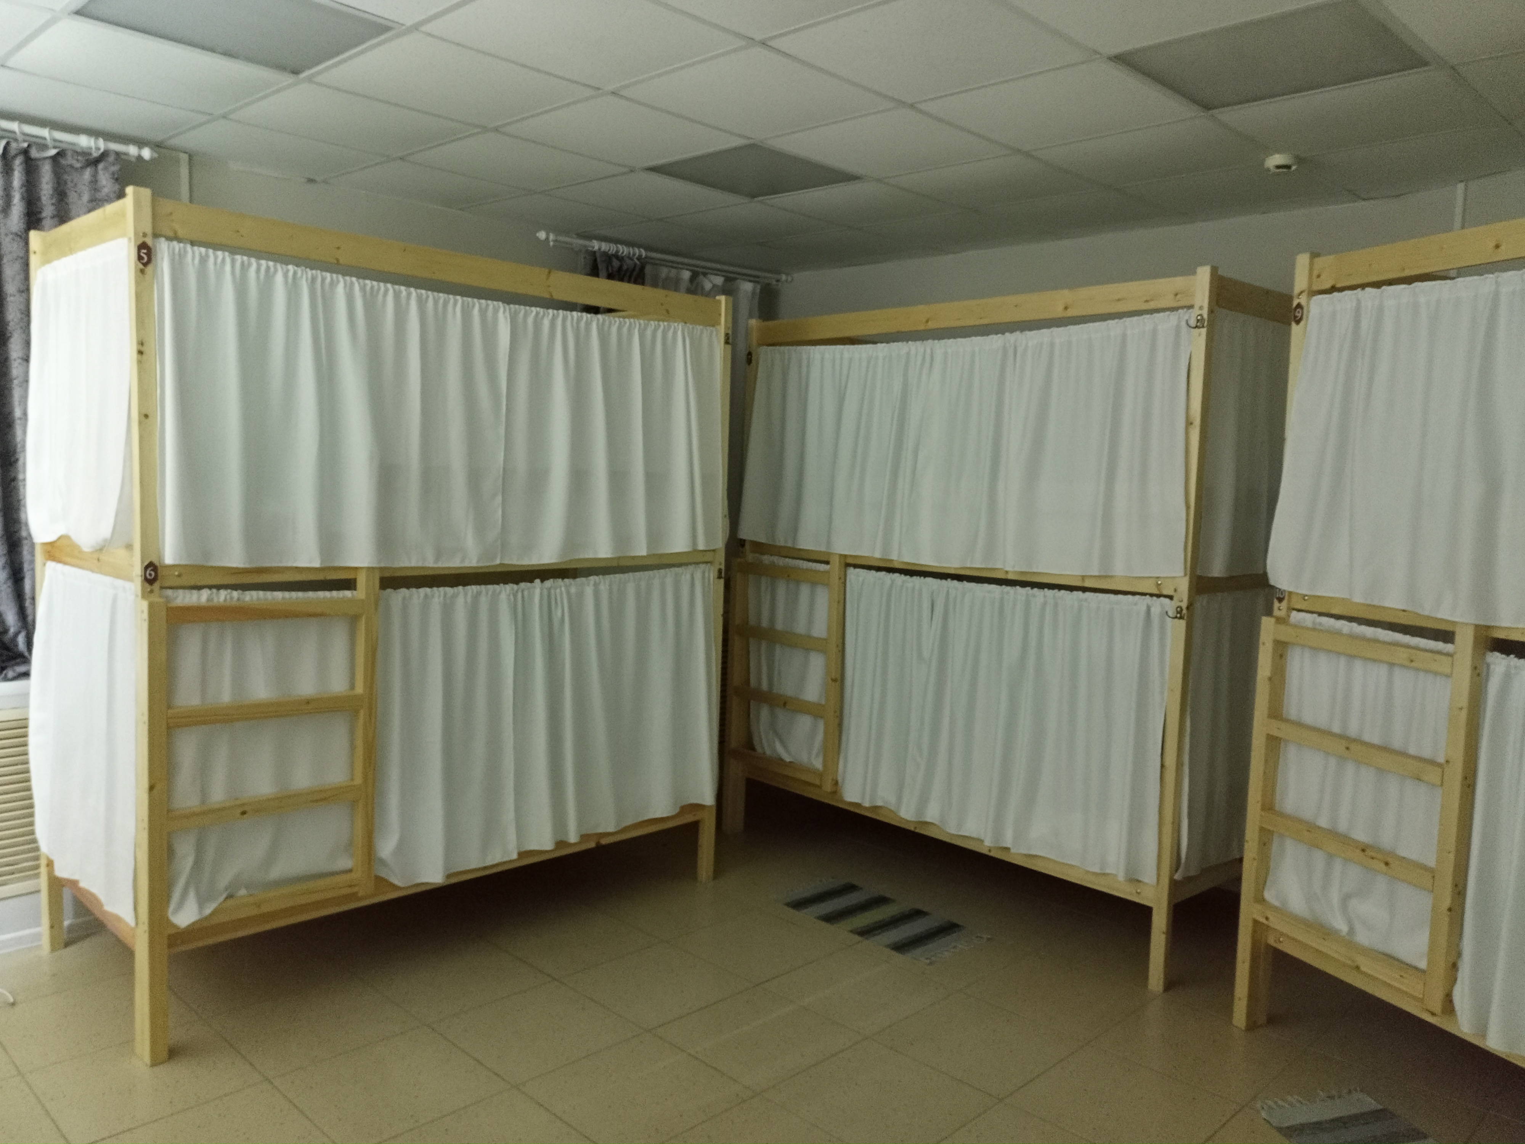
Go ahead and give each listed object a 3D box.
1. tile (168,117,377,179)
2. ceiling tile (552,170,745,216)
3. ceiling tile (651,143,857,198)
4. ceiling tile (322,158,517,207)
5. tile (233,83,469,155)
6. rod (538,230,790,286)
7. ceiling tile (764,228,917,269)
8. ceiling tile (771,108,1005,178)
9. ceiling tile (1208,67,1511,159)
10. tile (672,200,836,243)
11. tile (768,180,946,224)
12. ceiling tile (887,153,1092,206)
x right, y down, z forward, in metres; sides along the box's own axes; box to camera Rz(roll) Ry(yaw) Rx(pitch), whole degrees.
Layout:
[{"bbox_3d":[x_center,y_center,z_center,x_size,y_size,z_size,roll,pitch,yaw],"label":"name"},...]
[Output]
[{"bbox_3d":[-1.678,-1.456,4.249,0.477,0.018,0.585,6,6,44],"label":"tile"},{"bbox_3d":[-0.442,-1.448,4.736,0.585,0.020,0.585,6,5,44],"label":"ceiling tile"},{"bbox_3d":[-0.017,-1.396,4.298,0.595,0.020,0.595,6,6,44],"label":"ceiling tile"},{"bbox_3d":[-1.280,-1.479,4.720,0.555,0.020,0.585,6,5,44],"label":"ceiling tile"},{"bbox_3d":[-1.288,-1.416,3.869,0.585,0.018,0.585,6,6,44],"label":"tile"},{"bbox_3d":[-0.415,-1.457,5.789,0.100,0.060,1.622,6,6,42],"label":"rod"},{"bbox_3d":[0.402,-1.473,5.588,0.585,0.020,0.585,6,5,44],"label":"ceiling tile"},{"bbox_3d":[0.408,-1.358,3.893,0.585,0.018,0.585,6,6,44],"label":"ceiling tile"},{"bbox_3d":[1.684,-1.284,3.486,0.585,0.018,0.585,6,6,44],"label":"ceiling tile"},{"bbox_3d":[-0.020,-1.460,5.162,0.585,0.020,0.585,6,5,44],"label":"tile"},{"bbox_3d":[0.406,-1.415,4.742,0.585,0.020,0.585,6,5,44],"label":"tile"},{"bbox_3d":[0.831,-1.368,4.308,0.595,0.020,0.595,6,6,44],"label":"ceiling tile"}]

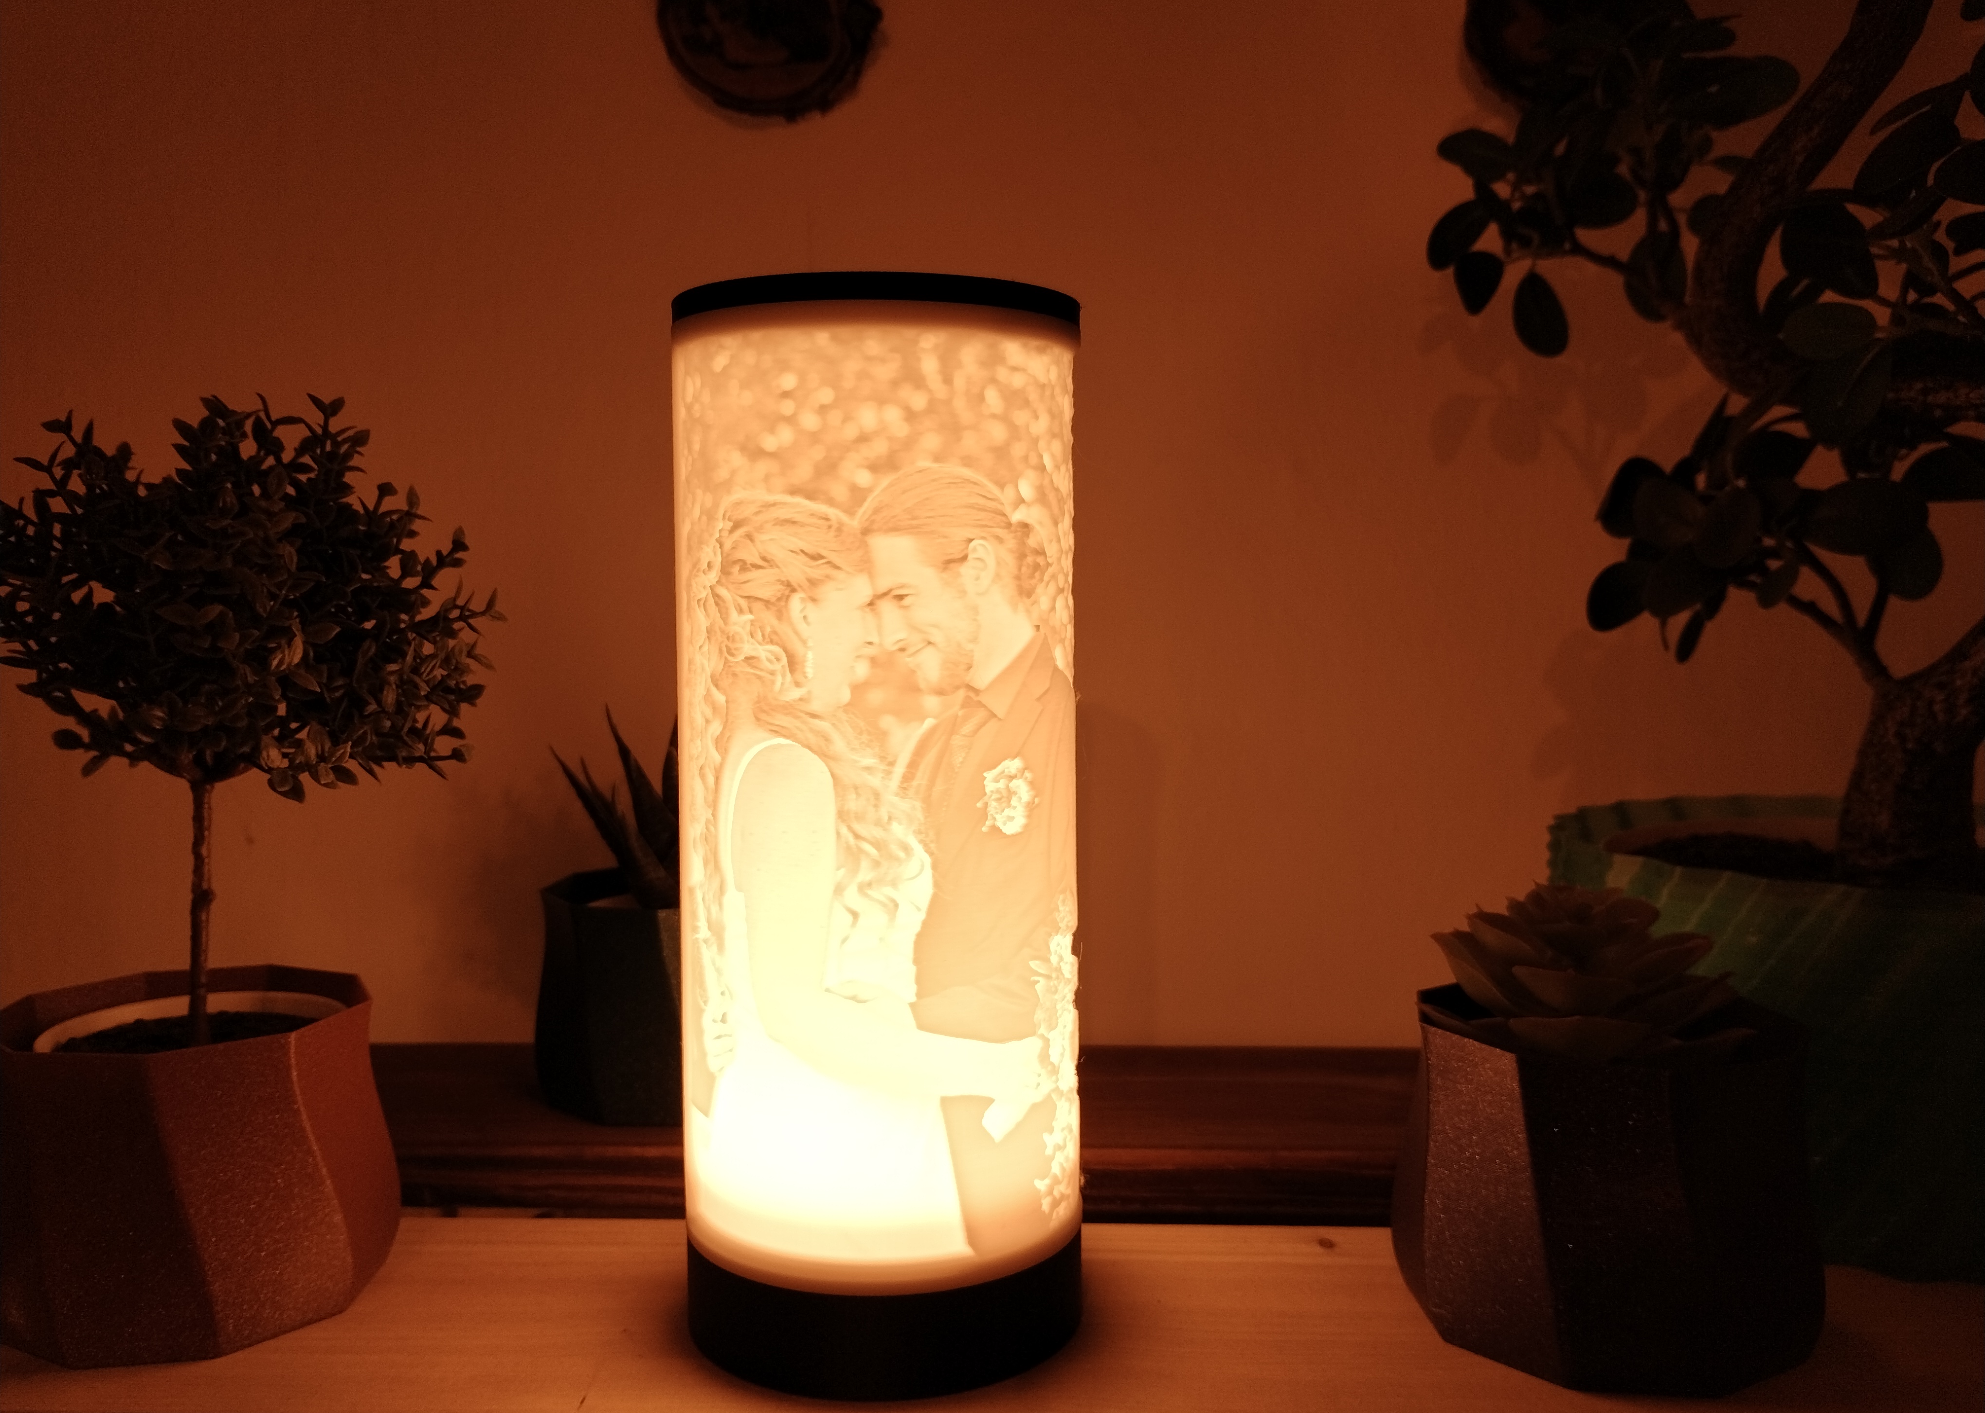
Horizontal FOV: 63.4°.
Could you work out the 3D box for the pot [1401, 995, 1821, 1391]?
[{"bbox_3d":[0.134,0.100,0.353,0.088,0.065,0.088,2,5,21],"label":"pot"}]

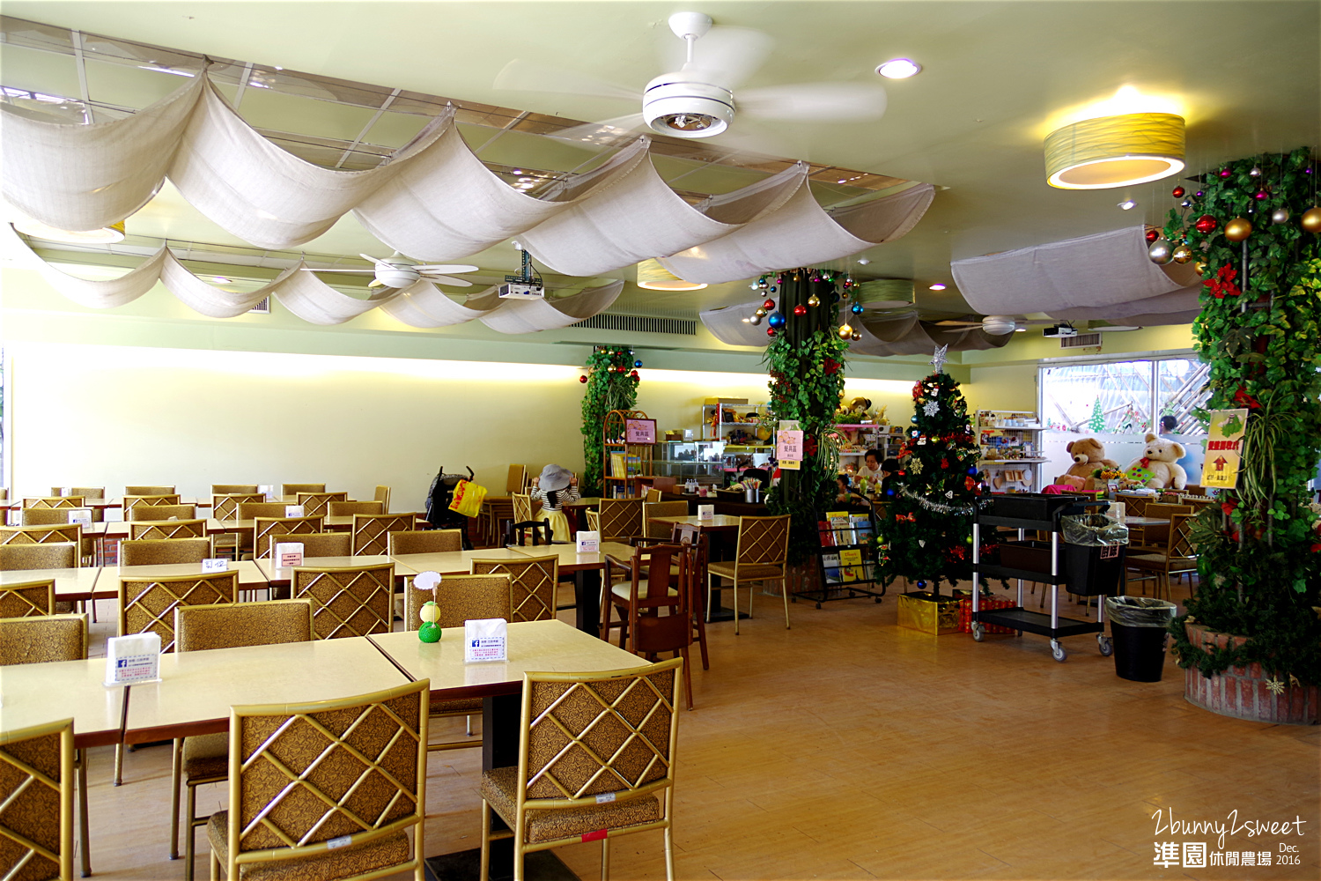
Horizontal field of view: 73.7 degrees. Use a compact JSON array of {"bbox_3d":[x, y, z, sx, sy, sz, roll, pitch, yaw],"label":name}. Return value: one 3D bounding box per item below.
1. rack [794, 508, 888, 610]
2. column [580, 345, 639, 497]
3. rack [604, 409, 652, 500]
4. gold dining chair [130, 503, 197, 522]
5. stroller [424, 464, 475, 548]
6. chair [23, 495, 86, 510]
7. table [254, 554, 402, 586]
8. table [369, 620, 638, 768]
[{"bbox_3d":[1.523,0.945,7.587,0.680,0.900,0.360,1,1,-28],"label":"rack"},{"bbox_3d":[-0.655,0.047,11.400,0.740,2.570,0.720,1,0,0],"label":"column"},{"bbox_3d":[-0.373,0.520,10.042,0.330,1.710,0.590,1,1,-29],"label":"rack"},{"bbox_3d":[-3.748,0.929,6.635,0.460,0.855,0.510,1,1,-29],"label":"gold dining chair"},{"bbox_3d":[-2.480,0.823,10.400,0.500,1.080,0.750,0,0,-40],"label":"stroller"},{"bbox_3d":[-5.405,0.917,7.894,0.460,0.860,0.530,0,0,-28],"label":"chair"},{"bbox_3d":[-1.757,1.056,4.742,0.730,0.758,0.780,0,1,-28],"label":"table"},{"bbox_3d":[-0.521,1.037,2.823,0.680,0.742,0.680,1,1,-26],"label":"table"}]

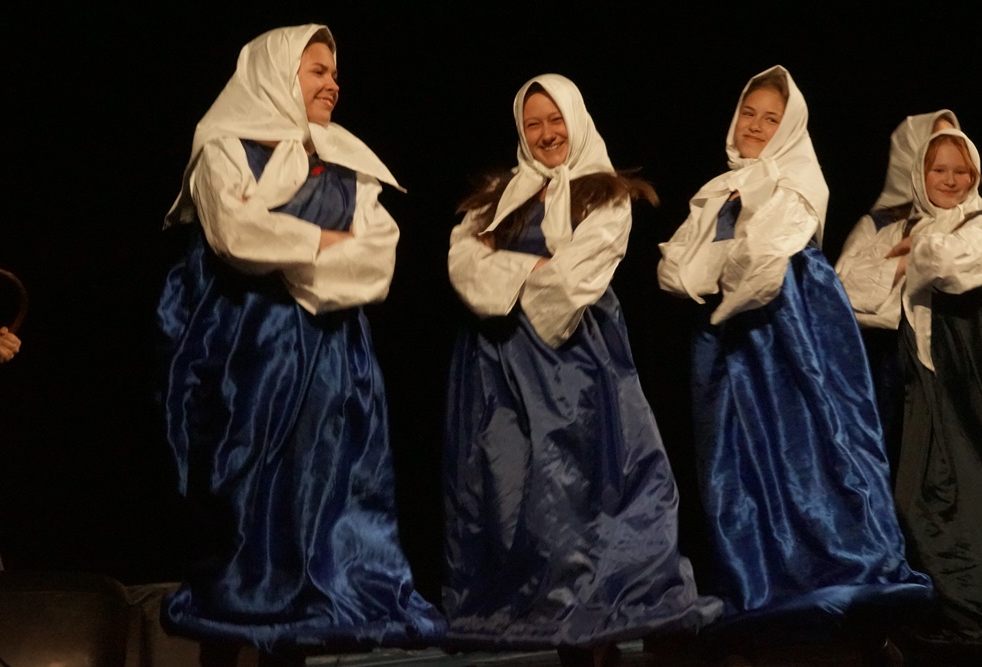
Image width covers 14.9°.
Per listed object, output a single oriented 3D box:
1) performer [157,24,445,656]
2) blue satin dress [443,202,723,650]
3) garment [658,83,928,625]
[{"bbox_3d":[-0.470,0.012,9.250,0.700,1.526,0.600,1,-1,-32],"label":"performer"},{"bbox_3d":[0.240,0.242,9.750,0.710,1.147,0.570,0,-1,15],"label":"blue satin dress"},{"bbox_3d":[0.797,0.047,9.850,0.700,1.475,0.600,-1,-1,38],"label":"garment"}]

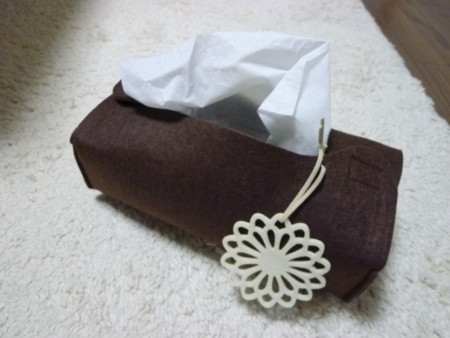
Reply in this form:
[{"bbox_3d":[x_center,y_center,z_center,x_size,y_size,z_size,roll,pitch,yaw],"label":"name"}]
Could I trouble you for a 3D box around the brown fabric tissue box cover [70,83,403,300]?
[{"bbox_3d":[0.009,0.003,0.295,0.250,0.068,0.111,21,53,12],"label":"brown fabric tissue box cover"}]

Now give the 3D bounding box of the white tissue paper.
[{"bbox_3d":[0.003,-0.070,0.261,0.178,0.078,0.058,21,53,12],"label":"white tissue paper"}]

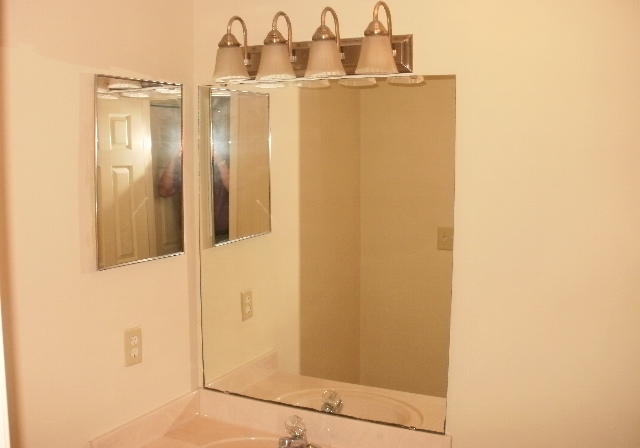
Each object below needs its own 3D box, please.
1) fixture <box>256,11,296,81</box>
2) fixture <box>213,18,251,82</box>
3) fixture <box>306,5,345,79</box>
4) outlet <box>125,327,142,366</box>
[{"bbox_3d":[-0.125,-0.543,2.006,0.120,0.209,0.158,4,8,27],"label":"fixture"},{"bbox_3d":[-0.272,-0.553,2.082,0.120,0.209,0.158,4,8,27],"label":"fixture"},{"bbox_3d":[0.022,-0.533,1.931,0.120,0.209,0.158,4,8,27],"label":"fixture"},{"bbox_3d":[-0.588,0.391,2.100,0.009,0.115,0.071,4,8,27],"label":"outlet"}]

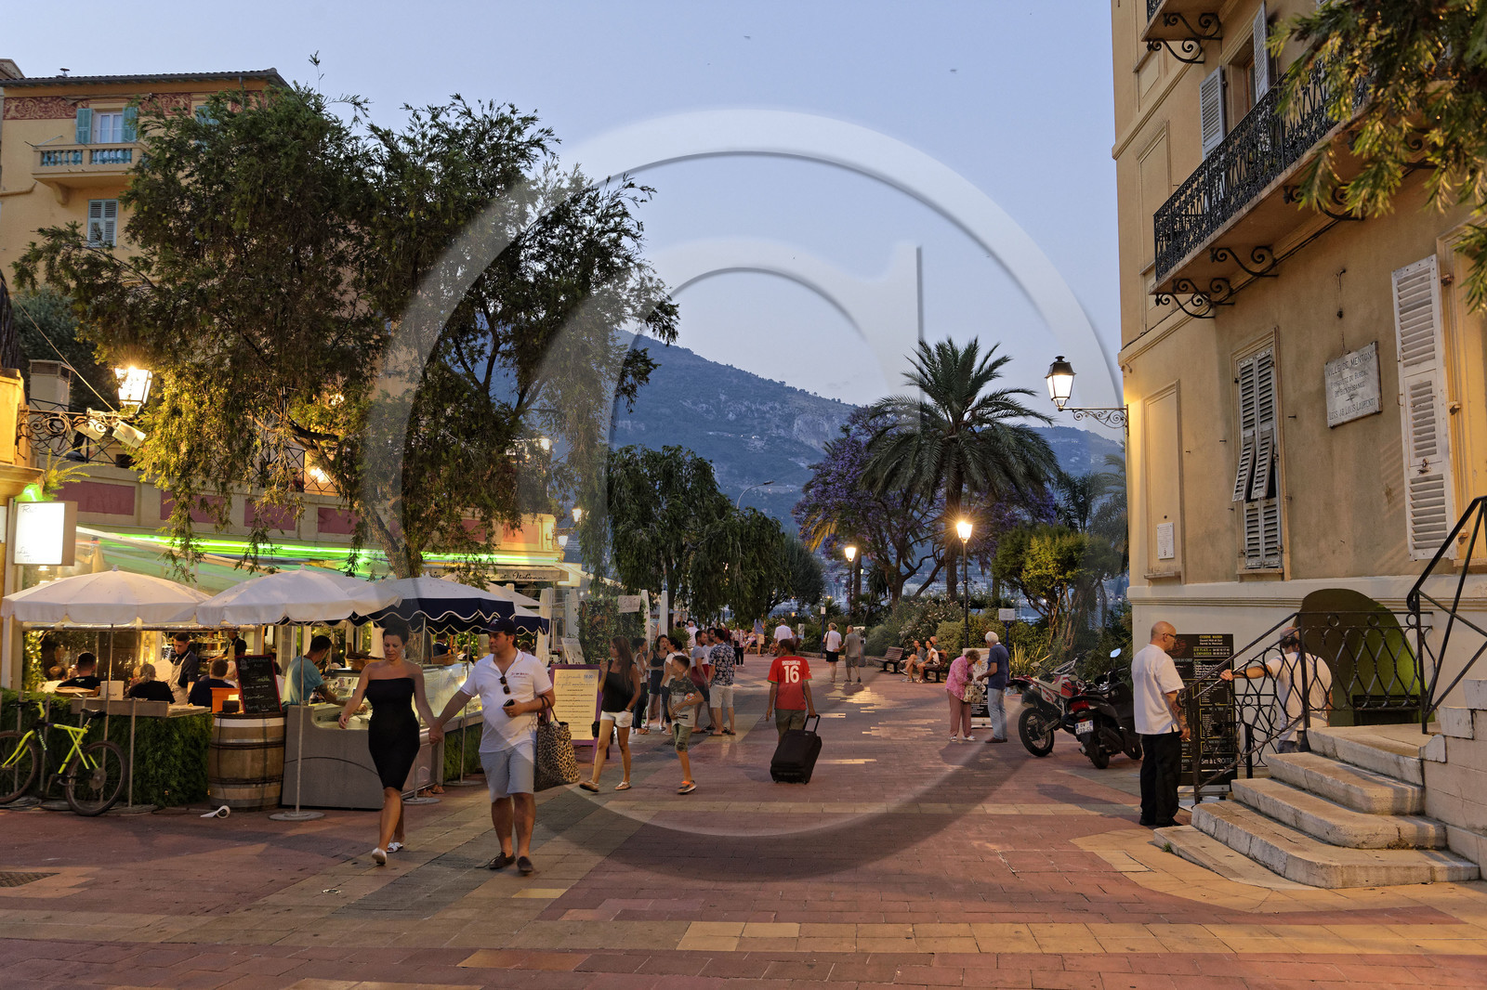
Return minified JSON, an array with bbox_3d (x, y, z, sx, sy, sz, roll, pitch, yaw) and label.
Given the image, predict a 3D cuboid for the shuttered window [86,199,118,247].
[{"bbox_3d":[-21.940,-9.309,42.432,1.052,1.679,0.140,0,-5,6],"label":"shuttered window"}]

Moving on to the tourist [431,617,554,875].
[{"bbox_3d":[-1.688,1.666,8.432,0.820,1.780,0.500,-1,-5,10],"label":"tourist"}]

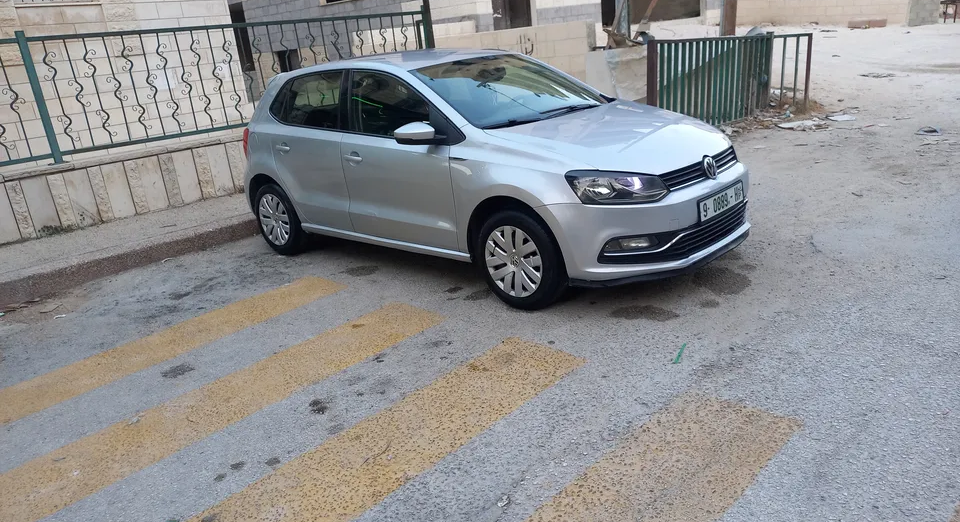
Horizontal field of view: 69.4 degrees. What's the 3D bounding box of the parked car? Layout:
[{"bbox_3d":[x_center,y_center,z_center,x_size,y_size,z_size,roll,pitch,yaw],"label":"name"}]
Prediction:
[{"bbox_3d":[-0.158,-0.793,4.993,3.970,1.455,1.700,10,24,42],"label":"parked car"}]

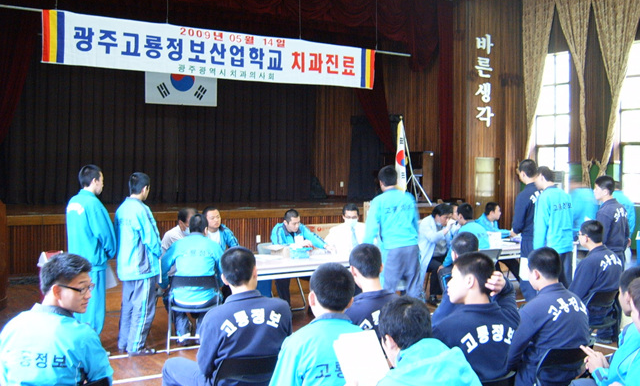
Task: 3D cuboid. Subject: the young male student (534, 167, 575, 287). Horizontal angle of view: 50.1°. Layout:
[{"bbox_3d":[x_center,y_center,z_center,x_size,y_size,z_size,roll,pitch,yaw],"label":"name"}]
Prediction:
[{"bbox_3d":[2.600,0.598,7.650,0.520,1.780,0.380,-1,2,-36],"label":"young male student"}]

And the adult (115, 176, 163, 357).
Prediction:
[{"bbox_3d":[-1.724,0.648,6.500,0.500,1.710,0.370,2,3,43],"label":"adult"}]

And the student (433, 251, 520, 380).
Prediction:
[{"bbox_3d":[0.740,0.961,3.700,0.600,1.300,0.760,0,2,-19],"label":"student"}]

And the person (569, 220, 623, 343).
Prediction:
[{"bbox_3d":[2.468,0.871,6.150,0.520,1.290,0.750,-1,2,-30],"label":"person"}]

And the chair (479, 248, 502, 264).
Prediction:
[{"bbox_3d":[1.957,1.043,8.500,0.450,0.770,0.500,-2,3,-45],"label":"chair"}]

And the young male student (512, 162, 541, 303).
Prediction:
[{"bbox_3d":[2.419,0.559,7.900,0.500,1.830,0.420,-2,3,-43],"label":"young male student"}]

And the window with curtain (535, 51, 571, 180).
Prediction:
[{"bbox_3d":[5.189,-1.554,15.300,0.150,3.200,0.950,-1,2,-38],"label":"window with curtain"}]

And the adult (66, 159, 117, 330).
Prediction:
[{"bbox_3d":[-2.154,0.620,6.450,0.360,1.770,0.500,-2,3,-44],"label":"adult"}]

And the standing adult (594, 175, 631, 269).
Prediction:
[{"bbox_3d":[3.121,0.638,7.300,0.480,1.670,0.340,-2,3,-38],"label":"standing adult"}]

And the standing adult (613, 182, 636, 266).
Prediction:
[{"bbox_3d":[4.085,0.620,9.300,0.500,1.640,0.370,-1,2,-27],"label":"standing adult"}]

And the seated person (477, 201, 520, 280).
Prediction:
[{"bbox_3d":[2.374,0.769,9.150,0.750,1.270,0.540,1,2,30],"label":"seated person"}]

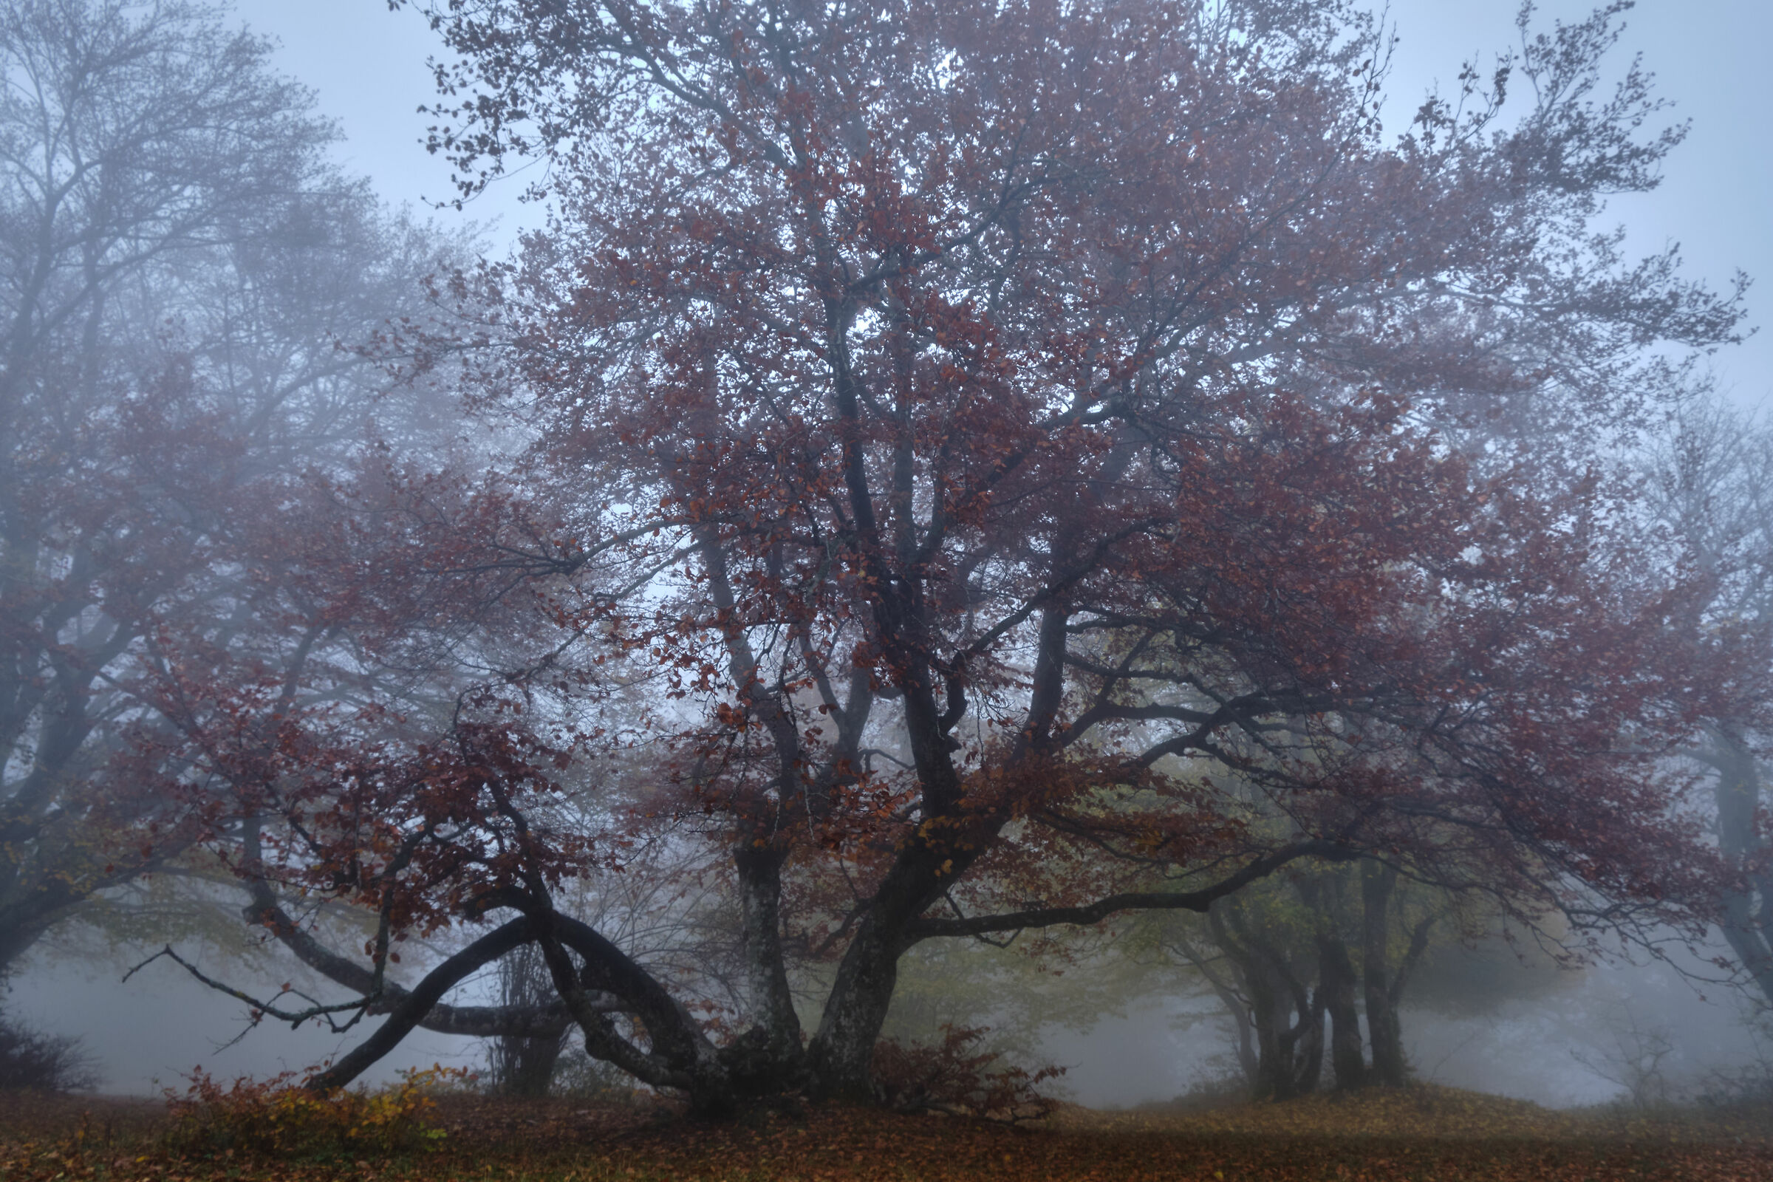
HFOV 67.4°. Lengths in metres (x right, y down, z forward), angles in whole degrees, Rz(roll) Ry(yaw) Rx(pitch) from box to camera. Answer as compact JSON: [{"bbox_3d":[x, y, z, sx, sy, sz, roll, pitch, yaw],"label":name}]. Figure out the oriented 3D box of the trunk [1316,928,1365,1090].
[{"bbox_3d":[5.149,4.720,15.087,0.410,1.820,0.410,0,-15,0],"label":"trunk"}]

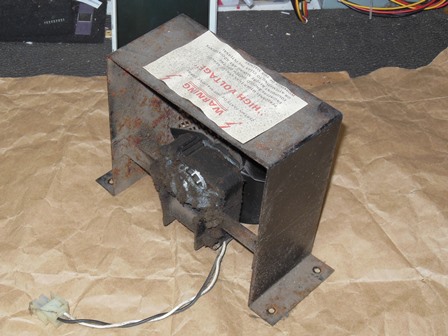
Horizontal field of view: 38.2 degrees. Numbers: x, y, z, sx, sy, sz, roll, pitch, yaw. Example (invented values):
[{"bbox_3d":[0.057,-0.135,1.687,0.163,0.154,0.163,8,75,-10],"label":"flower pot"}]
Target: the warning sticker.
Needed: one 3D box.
[{"bbox_3d":[0.001,-0.059,0.448,0.064,0.003,0.103,-33,57,-30],"label":"warning sticker"}]

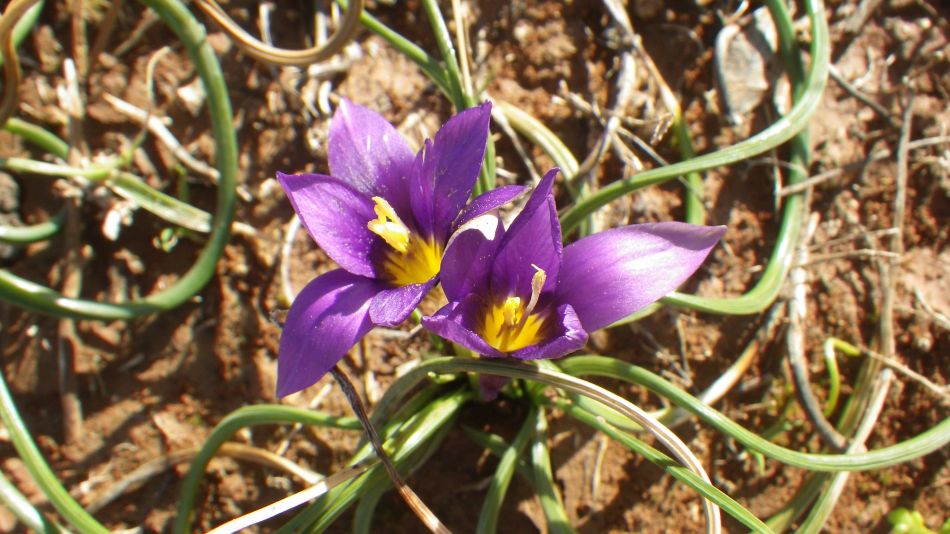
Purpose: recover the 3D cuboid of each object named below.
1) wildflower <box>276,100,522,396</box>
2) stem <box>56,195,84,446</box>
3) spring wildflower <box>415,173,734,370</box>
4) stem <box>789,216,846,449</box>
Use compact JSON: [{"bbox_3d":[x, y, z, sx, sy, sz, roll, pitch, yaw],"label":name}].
[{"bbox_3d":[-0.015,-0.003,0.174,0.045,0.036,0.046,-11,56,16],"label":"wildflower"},{"bbox_3d":[-0.096,0.010,0.205,0.005,0.005,0.070,-12,58,-7],"label":"stem"},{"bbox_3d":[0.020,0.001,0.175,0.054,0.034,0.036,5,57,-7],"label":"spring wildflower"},{"bbox_3d":[0.080,0.013,0.203,0.011,0.005,0.064,5,57,3],"label":"stem"}]

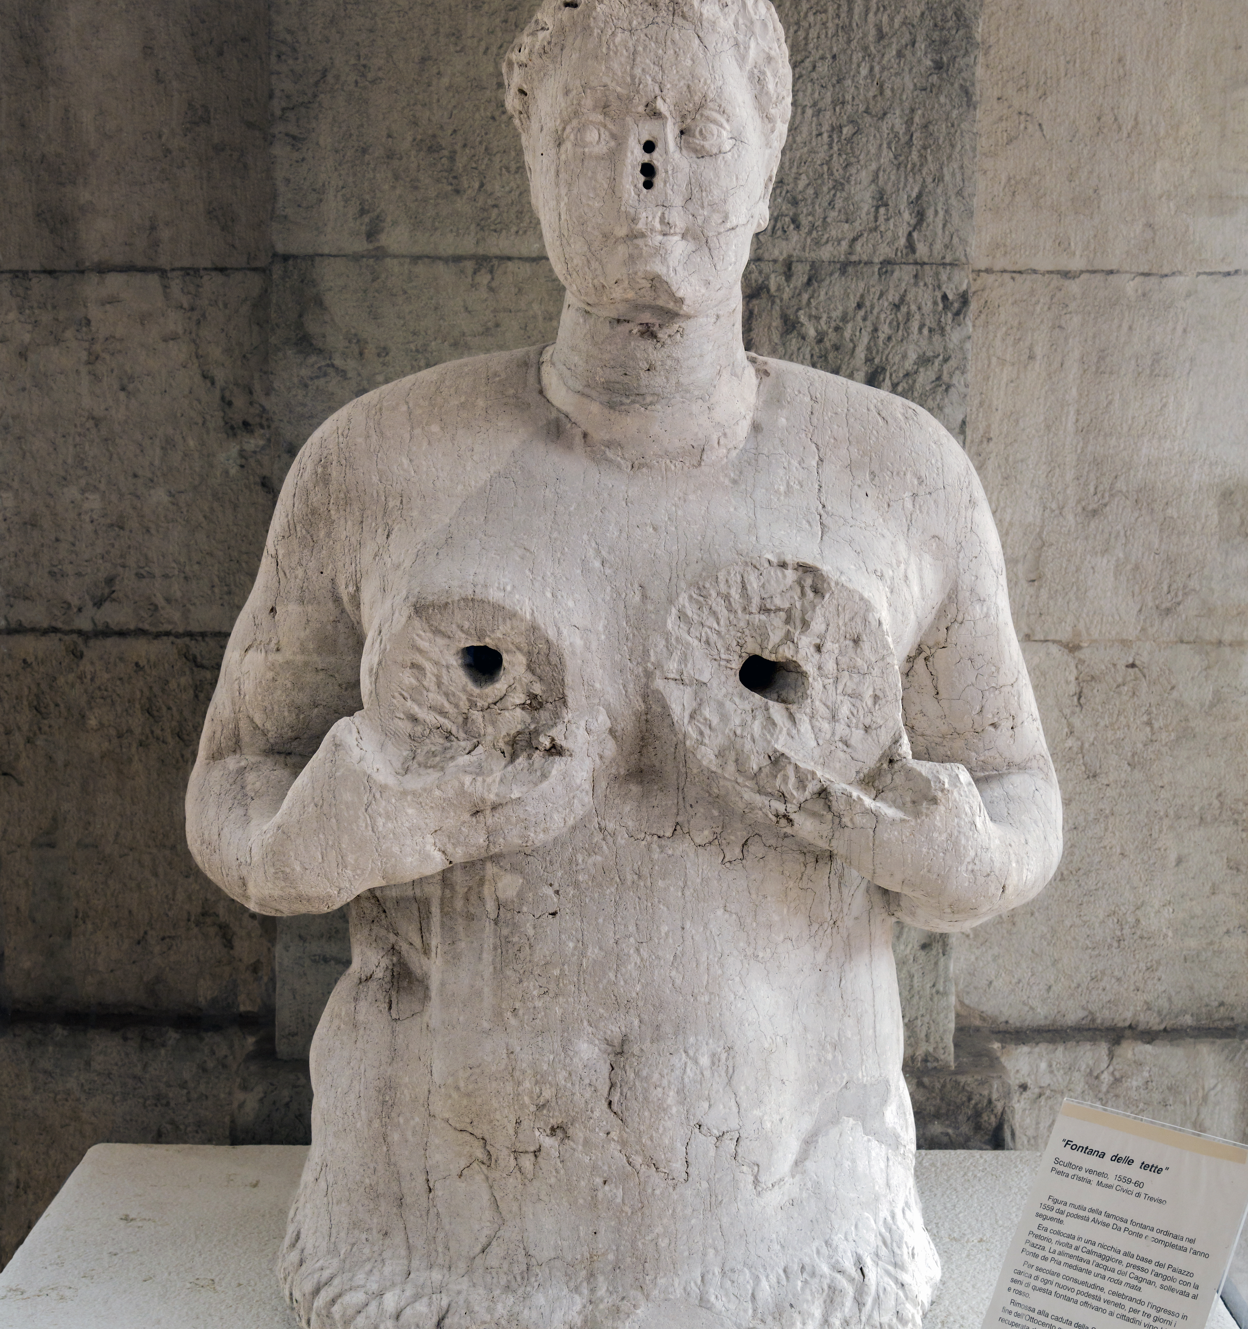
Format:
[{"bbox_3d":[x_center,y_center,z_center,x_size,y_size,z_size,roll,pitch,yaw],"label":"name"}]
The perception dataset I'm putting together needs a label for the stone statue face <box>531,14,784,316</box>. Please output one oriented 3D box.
[{"bbox_3d":[0.018,-0.334,1.330,0.170,0.197,0.130,0,6,1],"label":"stone statue face"}]

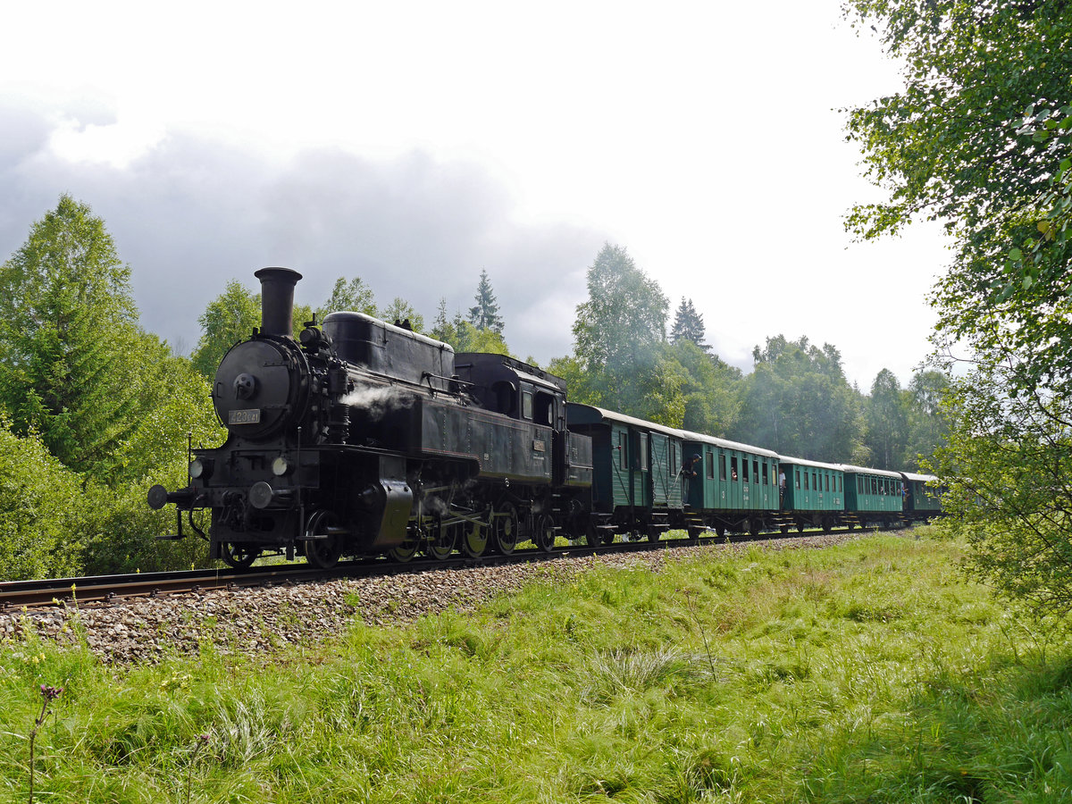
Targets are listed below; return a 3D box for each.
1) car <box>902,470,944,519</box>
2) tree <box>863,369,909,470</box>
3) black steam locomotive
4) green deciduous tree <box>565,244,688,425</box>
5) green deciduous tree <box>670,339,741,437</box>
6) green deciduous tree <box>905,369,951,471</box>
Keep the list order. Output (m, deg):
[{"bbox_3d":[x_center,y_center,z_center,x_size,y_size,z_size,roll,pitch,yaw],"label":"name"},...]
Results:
[{"bbox_3d":[27.583,7.307,73.429,2.950,3.850,11.200,-5,-9,36],"label":"car"},{"bbox_3d":[31.776,4.242,89.106,4.400,14.680,4.400,0,-7,0],"label":"tree"},{"bbox_3d":[-2.135,0.766,19.385,3.000,4.520,12.400,-3,-8,22],"label":"black steam locomotive"},{"bbox_3d":[4.232,-0.427,47.110,5.800,14.620,5.800,0,-7,0],"label":"green deciduous tree"},{"bbox_3d":[9.918,2.127,57.293,4.500,11.610,4.500,0,-7,0],"label":"green deciduous tree"},{"bbox_3d":[36.380,4.367,91.093,4.600,14.900,4.600,0,-7,0],"label":"green deciduous tree"}]

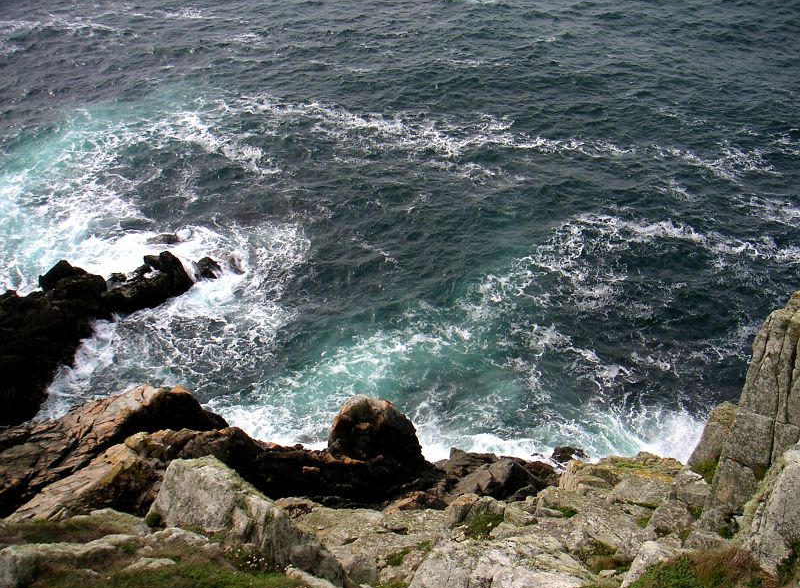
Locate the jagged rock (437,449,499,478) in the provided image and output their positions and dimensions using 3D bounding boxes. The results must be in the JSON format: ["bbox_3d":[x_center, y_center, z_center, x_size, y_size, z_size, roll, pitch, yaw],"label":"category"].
[{"bbox_3d":[2.037,5.145,26.500,1.850,0.850,1.200,0,28,0],"label":"jagged rock"}]

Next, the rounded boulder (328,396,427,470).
[{"bbox_3d":[-0.661,4.320,27.000,3.000,2.400,2.200,0,28,0],"label":"rounded boulder"}]

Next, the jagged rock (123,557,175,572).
[{"bbox_3d":[-2.368,2.561,8.300,0.500,0.140,0.230,0,28,0],"label":"jagged rock"}]

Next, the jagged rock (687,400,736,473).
[{"bbox_3d":[5.675,2.596,16.000,0.950,1.300,0.950,0,28,0],"label":"jagged rock"}]

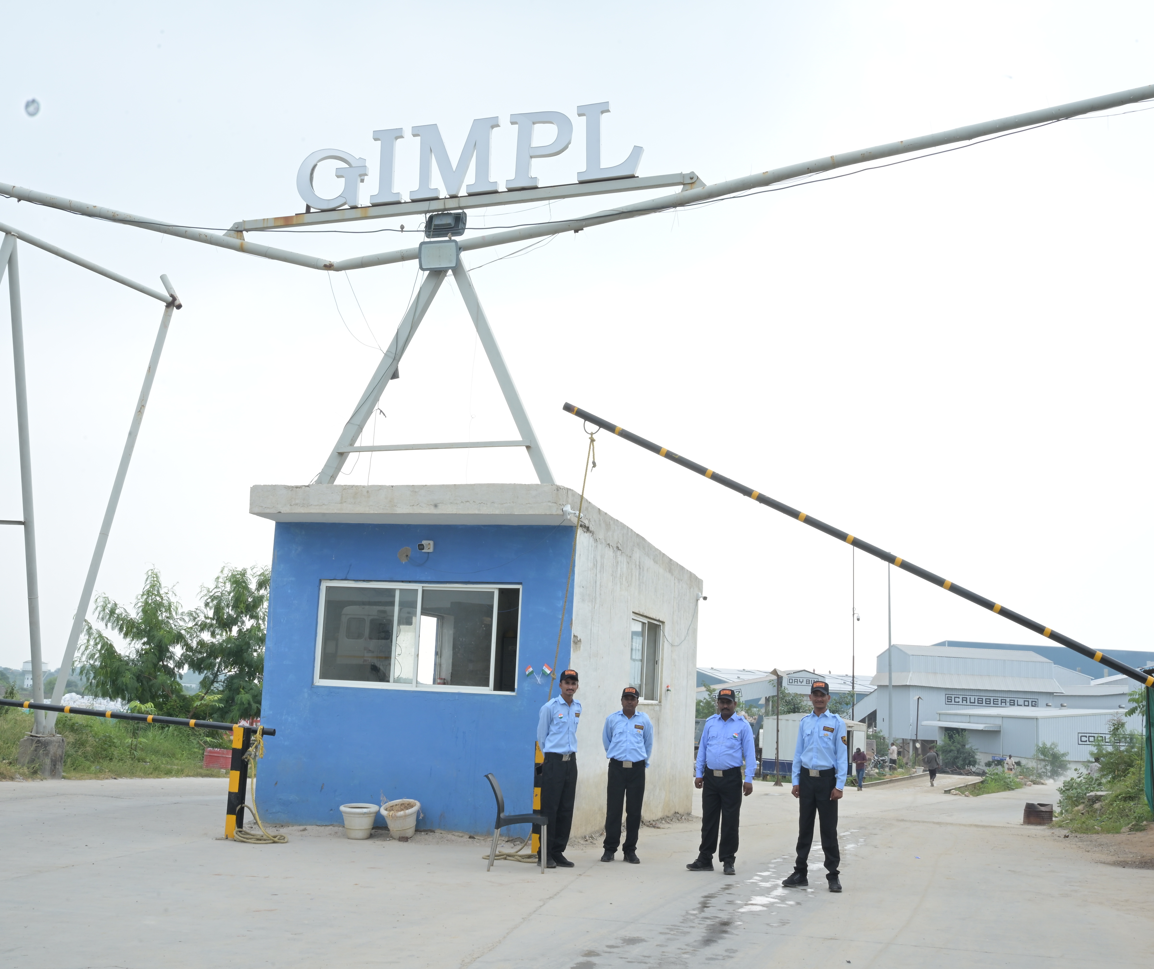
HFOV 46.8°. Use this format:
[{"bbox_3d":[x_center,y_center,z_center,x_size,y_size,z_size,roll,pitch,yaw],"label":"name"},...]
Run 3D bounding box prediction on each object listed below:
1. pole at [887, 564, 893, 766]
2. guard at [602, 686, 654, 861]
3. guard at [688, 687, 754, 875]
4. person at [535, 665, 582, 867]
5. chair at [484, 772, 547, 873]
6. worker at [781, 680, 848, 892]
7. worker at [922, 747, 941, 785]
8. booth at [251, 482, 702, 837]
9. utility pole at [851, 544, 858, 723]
[{"bbox_3d":[14.868,8.292,62.879,0.170,10.223,0.170,3,-10,0],"label":"pole"},{"bbox_3d":[0.508,2.807,12.994,0.500,1.652,0.360,3,-10,0],"label":"guard"},{"bbox_3d":[1.349,2.730,12.360,0.580,1.660,0.400,0,-10,16],"label":"guard"},{"bbox_3d":[-0.146,2.587,12.242,0.440,1.767,0.360,7,-11,-25],"label":"person"},{"bbox_3d":[-0.543,2.947,11.655,0.590,0.820,0.500,2,-10,2],"label":"chair"},{"bbox_3d":[2.078,2.594,11.597,0.540,1.731,0.380,-1,-10,18],"label":"worker"},{"bbox_3d":[15.220,12.069,57.142,0.620,1.647,0.420,1,-10,11],"label":"worker"},{"bbox_3d":[-0.982,2.569,18.204,3.771,3.766,7.764,0,-10,15],"label":"booth"},{"bbox_3d":[13.691,8.522,65.981,0.150,11.403,0.150,3,-10,0],"label":"utility pole"}]

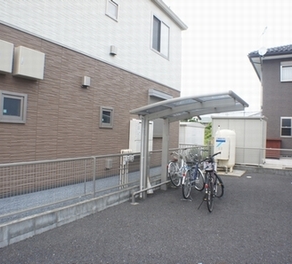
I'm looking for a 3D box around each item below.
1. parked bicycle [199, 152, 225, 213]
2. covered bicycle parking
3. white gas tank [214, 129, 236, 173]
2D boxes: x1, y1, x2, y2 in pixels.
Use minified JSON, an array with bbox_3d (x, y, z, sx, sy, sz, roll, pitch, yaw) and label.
[{"bbox_3d":[1.470,1.018,5.670,0.580,1.060,1.750,2,0,22],"label":"parked bicycle"},{"bbox_3d":[1.054,0.414,5.970,2.060,2.250,2.120,1,0,29],"label":"covered bicycle parking"},{"bbox_3d":[3.132,0.758,10.369,0.780,1.690,0.970,1,0,30],"label":"white gas tank"}]

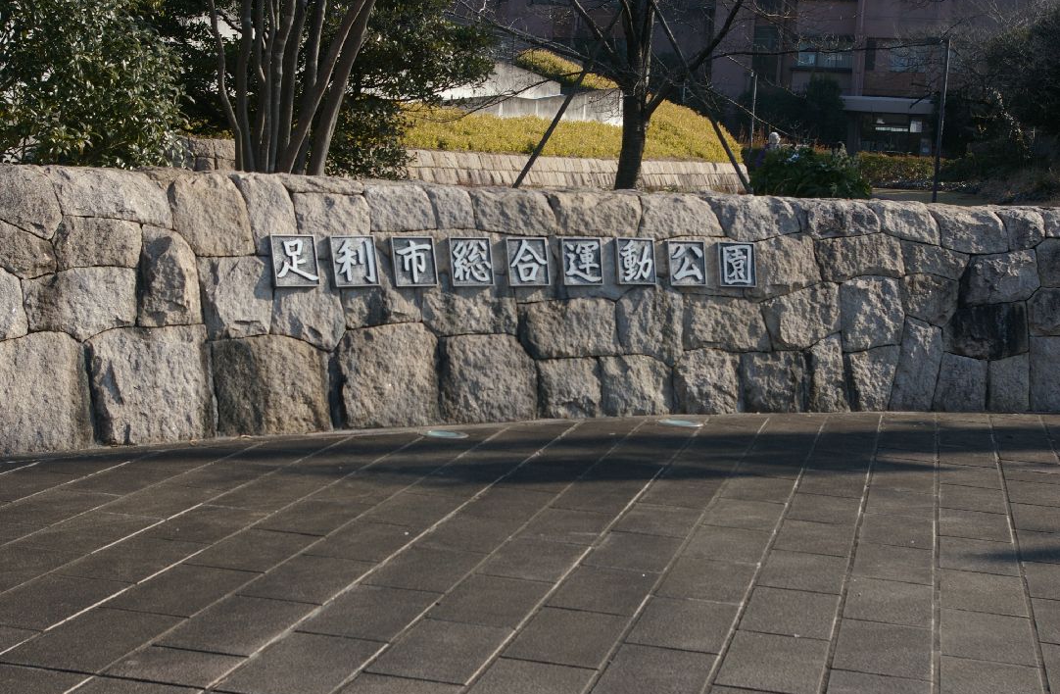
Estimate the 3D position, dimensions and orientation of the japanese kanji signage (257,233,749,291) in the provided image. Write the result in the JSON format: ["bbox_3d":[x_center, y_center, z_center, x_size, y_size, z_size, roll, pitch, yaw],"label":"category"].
[{"bbox_3d":[0.002,-0.465,9.790,3.257,0.304,0.146,-1,-6,-35],"label":"japanese kanji signage"}]

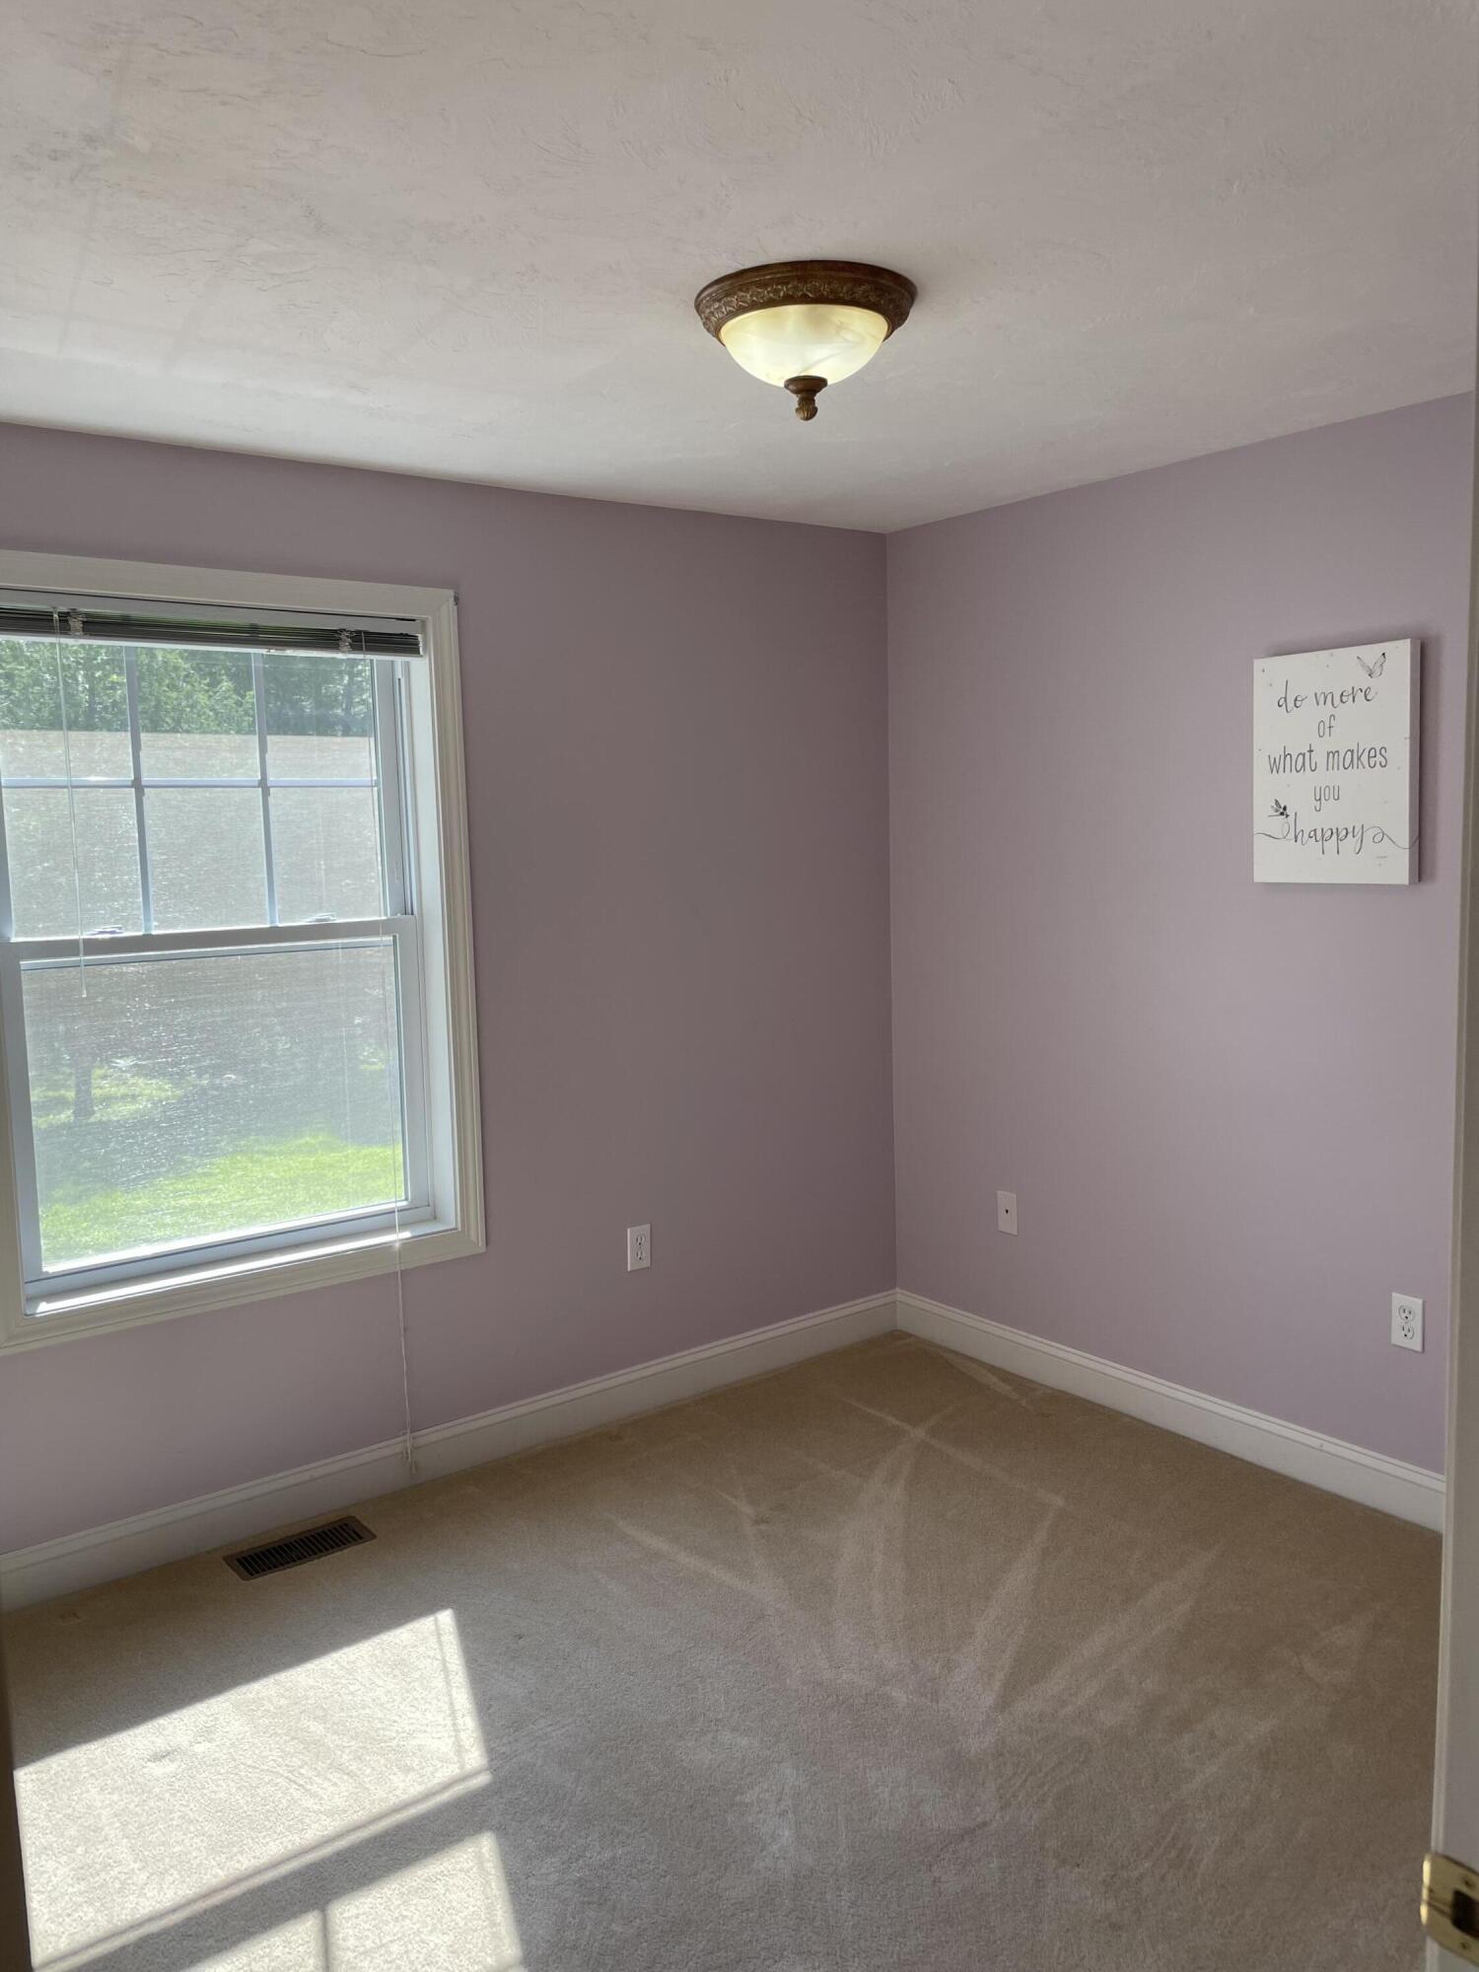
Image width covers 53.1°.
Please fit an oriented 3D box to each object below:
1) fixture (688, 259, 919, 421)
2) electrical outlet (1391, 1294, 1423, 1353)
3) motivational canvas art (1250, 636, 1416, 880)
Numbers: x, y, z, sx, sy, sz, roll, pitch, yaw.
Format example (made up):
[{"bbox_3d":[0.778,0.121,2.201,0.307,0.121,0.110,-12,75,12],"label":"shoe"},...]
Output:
[{"bbox_3d":[0.104,-0.968,2.282,0.339,0.190,0.339,-2,7,0],"label":"fixture"},{"bbox_3d":[1.447,0.732,3.214,0.008,0.116,0.071,-7,8,-37],"label":"electrical outlet"},{"bbox_3d":[1.290,-0.473,3.214,0.039,0.501,0.363,-7,8,-37],"label":"motivational canvas art"}]

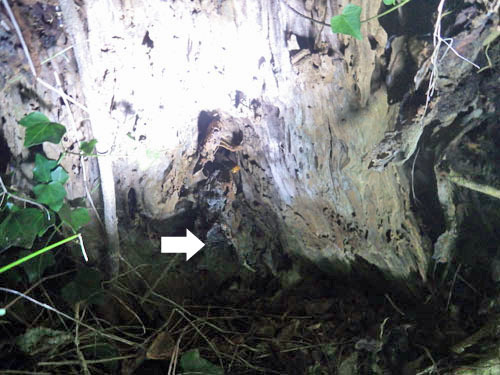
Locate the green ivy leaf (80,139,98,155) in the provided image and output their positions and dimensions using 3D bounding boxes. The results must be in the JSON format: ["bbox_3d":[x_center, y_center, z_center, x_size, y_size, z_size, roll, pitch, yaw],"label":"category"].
[{"bbox_3d":[-0.244,-0.062,0.550,0.024,0.025,0.010,0,-15,-9],"label":"green ivy leaf"}]

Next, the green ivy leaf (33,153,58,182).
[{"bbox_3d":[-0.305,-0.029,0.540,0.037,0.048,0.012,0,-12,-12],"label":"green ivy leaf"}]

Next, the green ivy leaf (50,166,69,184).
[{"bbox_3d":[-0.286,-0.018,0.540,0.025,0.028,0.010,0,-14,-12],"label":"green ivy leaf"}]

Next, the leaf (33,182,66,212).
[{"bbox_3d":[-0.294,0.015,0.530,0.046,0.045,0.013,0,-14,-12],"label":"leaf"}]

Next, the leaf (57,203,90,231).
[{"bbox_3d":[-0.262,0.045,0.540,0.045,0.039,0.013,0,-18,-12],"label":"leaf"}]

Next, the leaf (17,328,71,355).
[{"bbox_3d":[-0.280,0.208,0.490,0.068,0.018,0.042,0,45,-8],"label":"leaf"}]

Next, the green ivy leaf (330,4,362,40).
[{"bbox_3d":[0.144,-0.247,0.540,0.040,0.053,0.015,-12,-6,2],"label":"green ivy leaf"}]

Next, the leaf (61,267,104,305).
[{"bbox_3d":[-0.246,0.144,0.530,0.061,0.052,0.016,0,-21,-9],"label":"leaf"}]

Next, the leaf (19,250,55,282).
[{"bbox_3d":[-0.313,0.115,0.530,0.047,0.047,0.014,0,-20,-12],"label":"leaf"}]

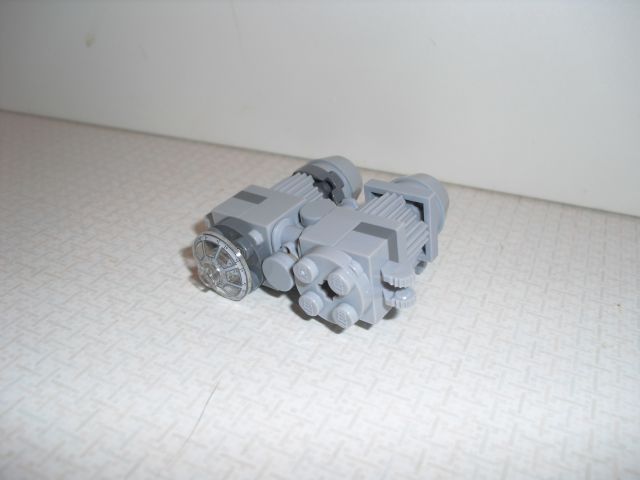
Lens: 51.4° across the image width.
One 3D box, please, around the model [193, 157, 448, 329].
[{"bbox_3d":[0.001,-0.001,0.150,0.052,0.017,0.049,15,37,32],"label":"model"}]

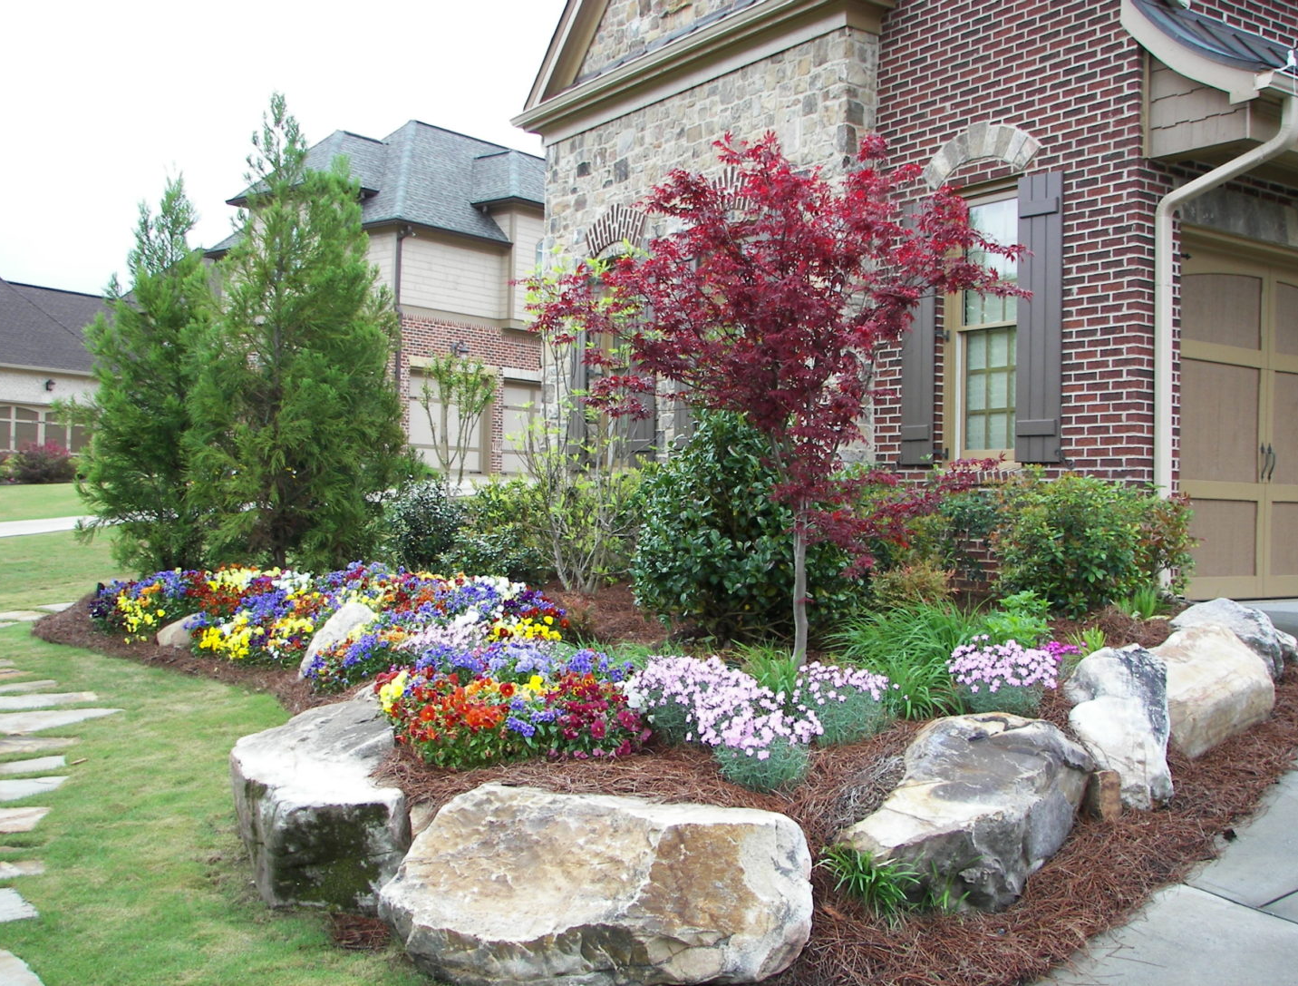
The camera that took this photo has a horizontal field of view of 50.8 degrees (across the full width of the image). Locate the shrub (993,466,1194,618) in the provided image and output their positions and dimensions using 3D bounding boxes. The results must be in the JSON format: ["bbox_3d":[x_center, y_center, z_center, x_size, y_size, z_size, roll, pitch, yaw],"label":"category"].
[{"bbox_3d":[2.788,0.320,8.600,1.266,0.917,1.050,0,-2,18],"label":"shrub"}]

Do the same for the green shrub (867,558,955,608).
[{"bbox_3d":[1.651,0.591,8.600,0.556,0.362,0.500,0,-2,11],"label":"green shrub"}]

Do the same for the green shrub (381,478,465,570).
[{"bbox_3d":[-1.785,0.272,10.800,0.673,0.779,0.660,1,-2,-9],"label":"green shrub"}]

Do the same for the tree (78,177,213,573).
[{"bbox_3d":[-4.536,-1.061,12.500,1.381,3.652,1.450,1,-2,-20],"label":"tree"}]

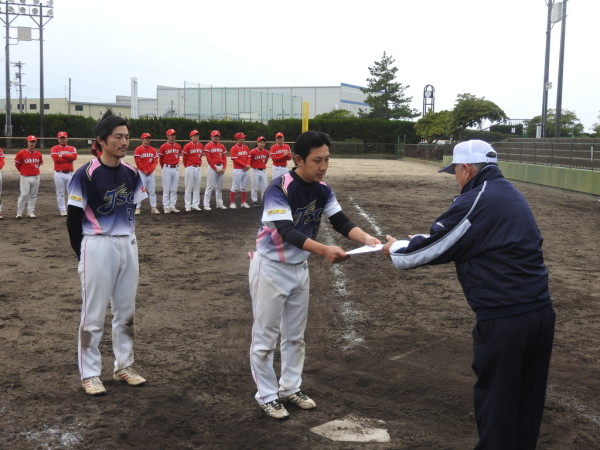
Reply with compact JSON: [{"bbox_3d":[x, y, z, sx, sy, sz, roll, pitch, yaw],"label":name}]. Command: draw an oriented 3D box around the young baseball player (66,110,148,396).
[{"bbox_3d":[-1.222,0.165,5.028,0.360,1.790,0.480,6,8,41],"label":"young baseball player"}]

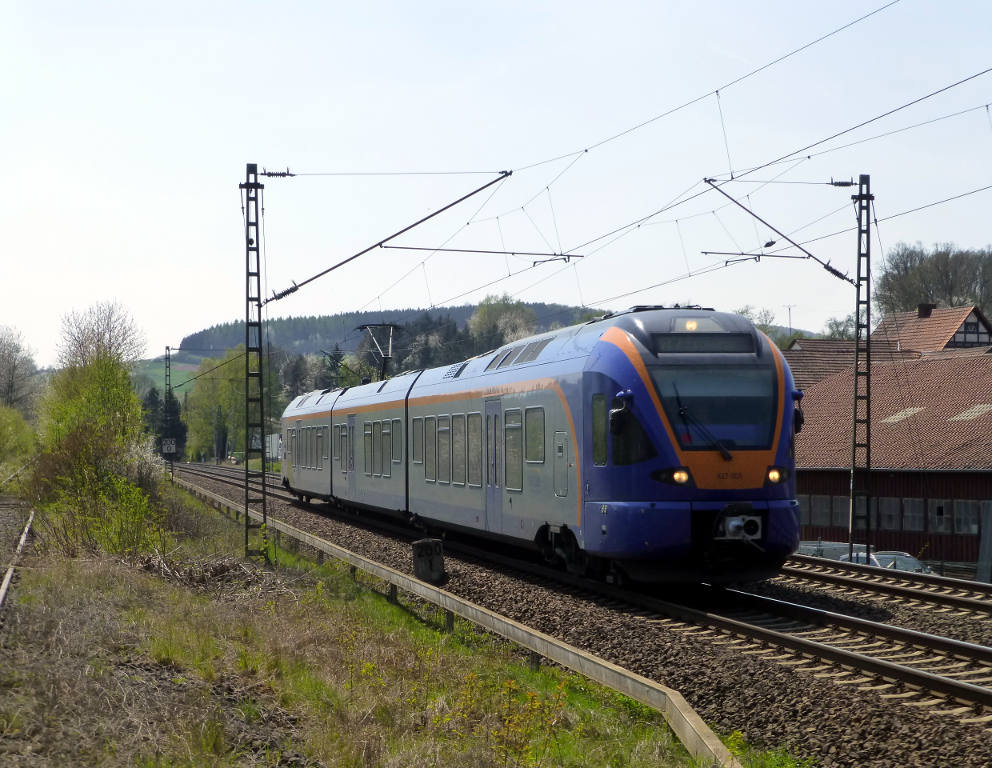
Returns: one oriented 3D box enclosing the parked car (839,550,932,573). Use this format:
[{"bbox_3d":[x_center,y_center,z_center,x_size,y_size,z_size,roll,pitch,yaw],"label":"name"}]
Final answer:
[{"bbox_3d":[10.662,5.319,56.636,1.760,1.460,4.170,1,-2,-22],"label":"parked car"}]

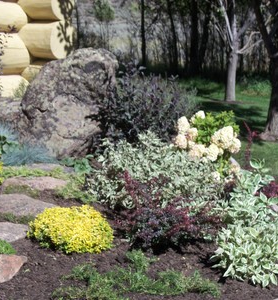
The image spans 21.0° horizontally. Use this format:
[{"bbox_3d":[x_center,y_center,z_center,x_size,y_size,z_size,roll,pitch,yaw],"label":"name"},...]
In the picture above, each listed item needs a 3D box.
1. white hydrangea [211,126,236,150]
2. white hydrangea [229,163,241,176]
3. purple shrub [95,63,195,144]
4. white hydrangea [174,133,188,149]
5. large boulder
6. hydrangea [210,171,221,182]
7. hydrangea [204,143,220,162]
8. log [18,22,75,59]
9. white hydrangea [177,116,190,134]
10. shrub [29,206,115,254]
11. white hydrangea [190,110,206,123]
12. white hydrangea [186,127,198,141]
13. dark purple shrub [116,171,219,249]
[{"bbox_3d":[0.714,-0.097,6.350,0.200,0.200,0.180,0,9,0],"label":"white hydrangea"},{"bbox_3d":[0.720,0.145,5.600,0.089,0.099,0.085,0,12,0],"label":"white hydrangea"},{"bbox_3d":[0.061,-0.415,7.000,0.970,0.800,0.880,0,9,0],"label":"purple shrub"},{"bbox_3d":[0.318,-0.073,5.750,0.107,0.116,0.102,0,12,0],"label":"white hydrangea"},{"bbox_3d":[-0.629,-0.415,6.700,0.874,0.900,0.700,0,12,0],"label":"large boulder"},{"bbox_3d":[0.560,0.194,5.500,0.088,0.084,0.084,0,12,0],"label":"hydrangea"},{"bbox_3d":[0.608,0.021,6.300,0.135,0.160,0.130,0,9,0],"label":"hydrangea"},{"bbox_3d":[-0.950,-1.136,7.770,0.500,0.370,0.370,9,13,42],"label":"log"},{"bbox_3d":[0.382,-0.210,6.450,0.105,0.150,0.105,0,9,0],"label":"white hydrangea"},{"bbox_3d":[-0.451,0.524,4.950,0.570,0.320,0.520,0,9,0],"label":"shrub"},{"bbox_3d":[0.510,-0.292,6.550,0.135,0.110,0.120,0,9,0],"label":"white hydrangea"},{"bbox_3d":[0.409,-0.129,5.850,0.093,0.104,0.089,0,12,0],"label":"white hydrangea"},{"bbox_3d":[0.176,0.368,4.650,0.631,0.390,0.500,0,12,0],"label":"dark purple shrub"}]

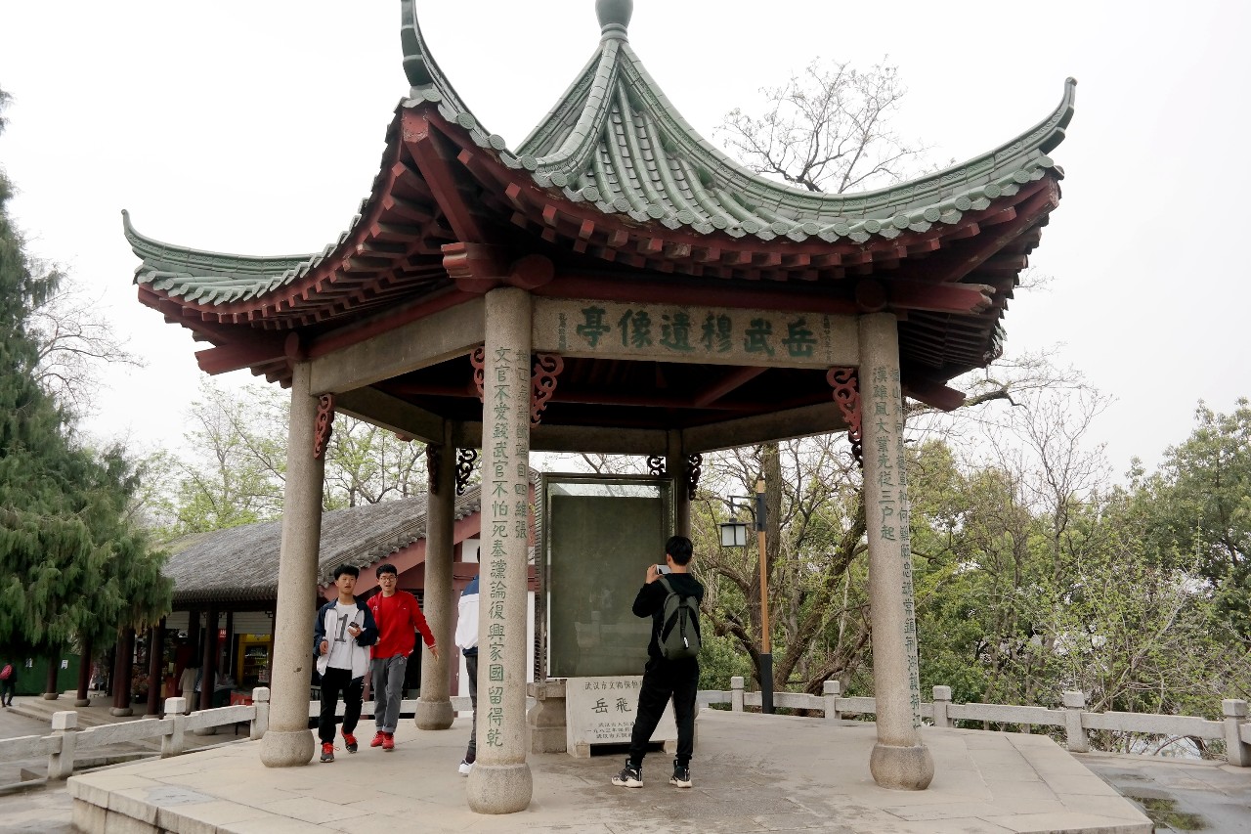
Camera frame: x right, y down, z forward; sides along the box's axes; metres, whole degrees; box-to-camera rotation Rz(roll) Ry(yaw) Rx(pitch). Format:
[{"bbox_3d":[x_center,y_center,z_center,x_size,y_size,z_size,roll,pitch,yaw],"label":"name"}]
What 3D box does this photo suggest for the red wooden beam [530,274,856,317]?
[{"bbox_3d":[0.568,-0.927,7.156,2.750,0.220,0.220,2,-12,-13],"label":"red wooden beam"}]

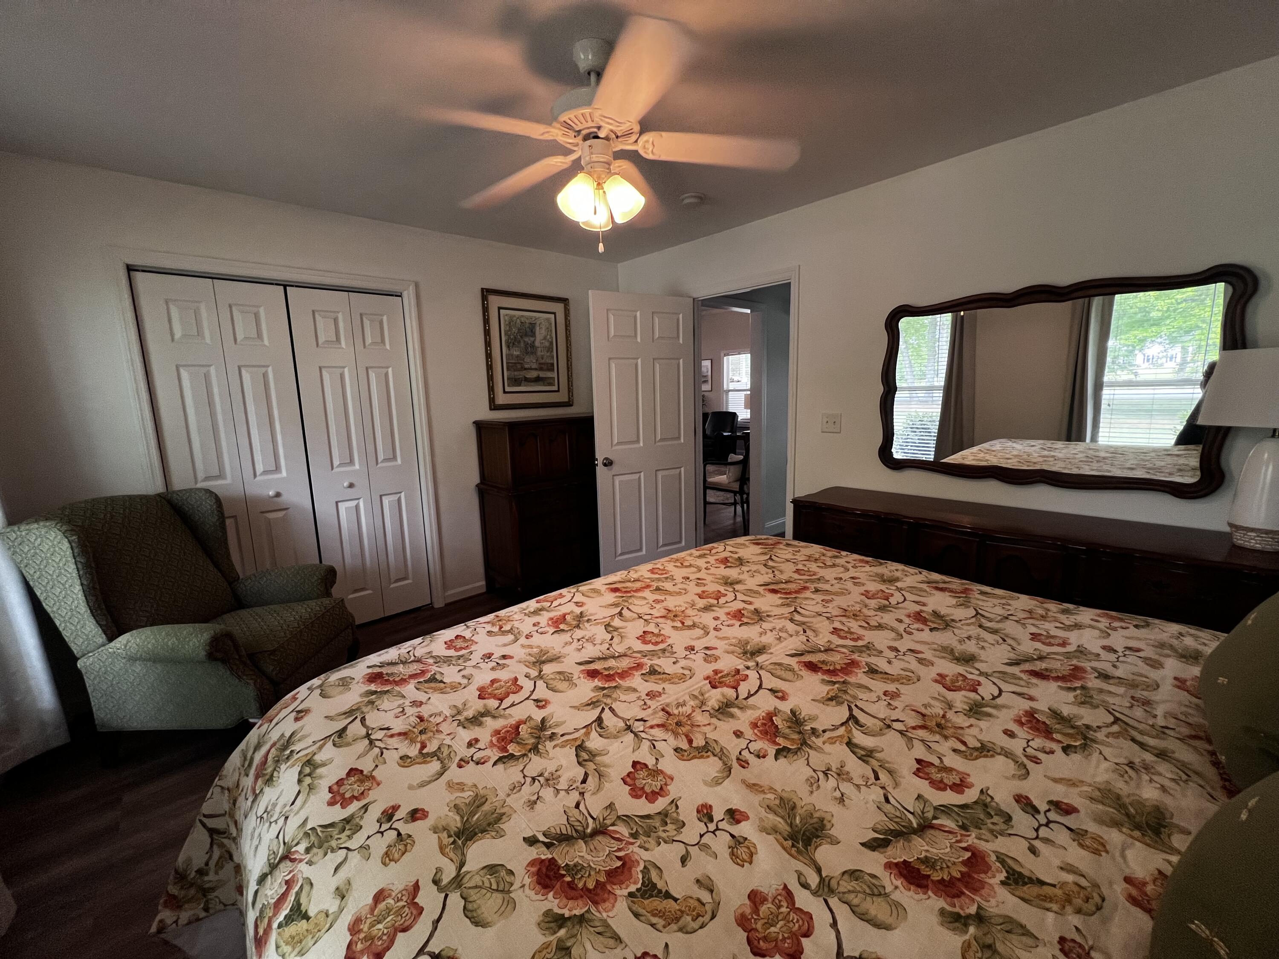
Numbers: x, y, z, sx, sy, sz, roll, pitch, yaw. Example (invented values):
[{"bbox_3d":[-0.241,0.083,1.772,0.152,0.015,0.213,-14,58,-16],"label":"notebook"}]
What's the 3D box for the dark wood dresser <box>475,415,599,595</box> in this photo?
[{"bbox_3d":[-0.603,0.199,3.533,0.945,1.293,0.555,-9,13,-38],"label":"dark wood dresser"}]

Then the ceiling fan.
[{"bbox_3d":[-0.138,-1.038,1.529,1.270,0.555,1.270,-9,13,-38],"label":"ceiling fan"}]

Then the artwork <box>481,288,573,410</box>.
[{"bbox_3d":[-0.804,-0.935,3.542,0.675,0.815,0.035,-9,13,-38],"label":"artwork"}]

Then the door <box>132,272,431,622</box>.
[{"bbox_3d":[-1.932,-0.056,2.818,1.177,2.031,0.045,-9,13,-38],"label":"door"}]

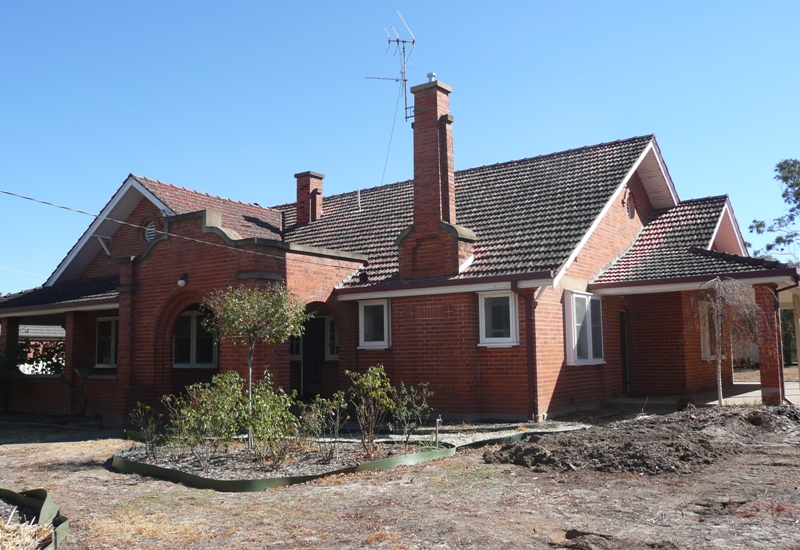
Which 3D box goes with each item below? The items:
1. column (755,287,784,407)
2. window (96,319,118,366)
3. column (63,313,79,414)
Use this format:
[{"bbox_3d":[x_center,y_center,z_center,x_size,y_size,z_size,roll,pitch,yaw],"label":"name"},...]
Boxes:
[{"bbox_3d":[7.543,1.416,15.095,0.377,2.443,0.372,-5,-7,36],"label":"column"},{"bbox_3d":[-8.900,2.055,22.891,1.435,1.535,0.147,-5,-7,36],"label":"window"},{"bbox_3d":[-8.549,2.304,19.444,0.359,2.657,0.333,-5,-7,36],"label":"column"}]

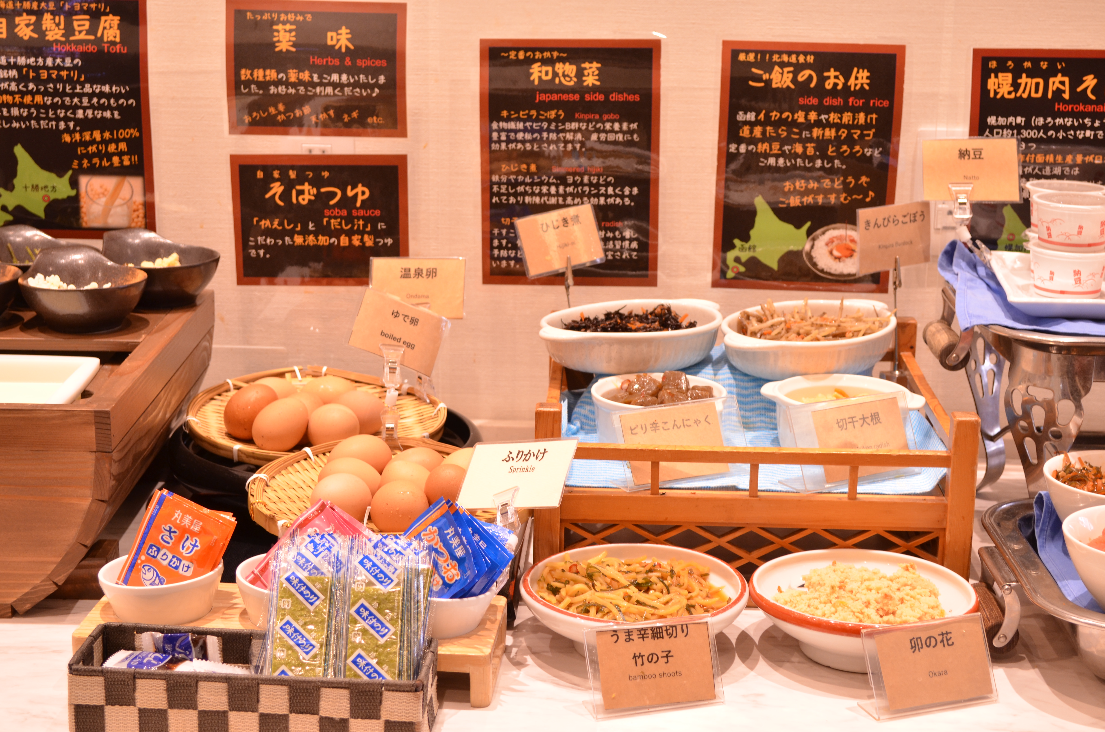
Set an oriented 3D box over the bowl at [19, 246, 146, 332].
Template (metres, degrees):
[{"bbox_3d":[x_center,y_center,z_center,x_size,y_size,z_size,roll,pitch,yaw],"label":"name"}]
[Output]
[{"bbox_3d":[-0.401,-0.063,1.579,0.111,0.055,0.108,1,15,0],"label":"bowl"}]

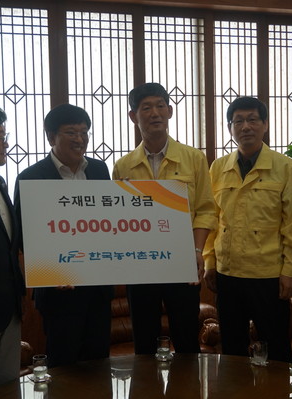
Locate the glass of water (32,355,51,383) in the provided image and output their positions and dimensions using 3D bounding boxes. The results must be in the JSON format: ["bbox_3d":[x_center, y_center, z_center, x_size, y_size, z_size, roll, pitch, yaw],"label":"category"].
[{"bbox_3d":[-0.412,0.649,2.595,0.060,0.090,0.060,-1,4,0],"label":"glass of water"}]

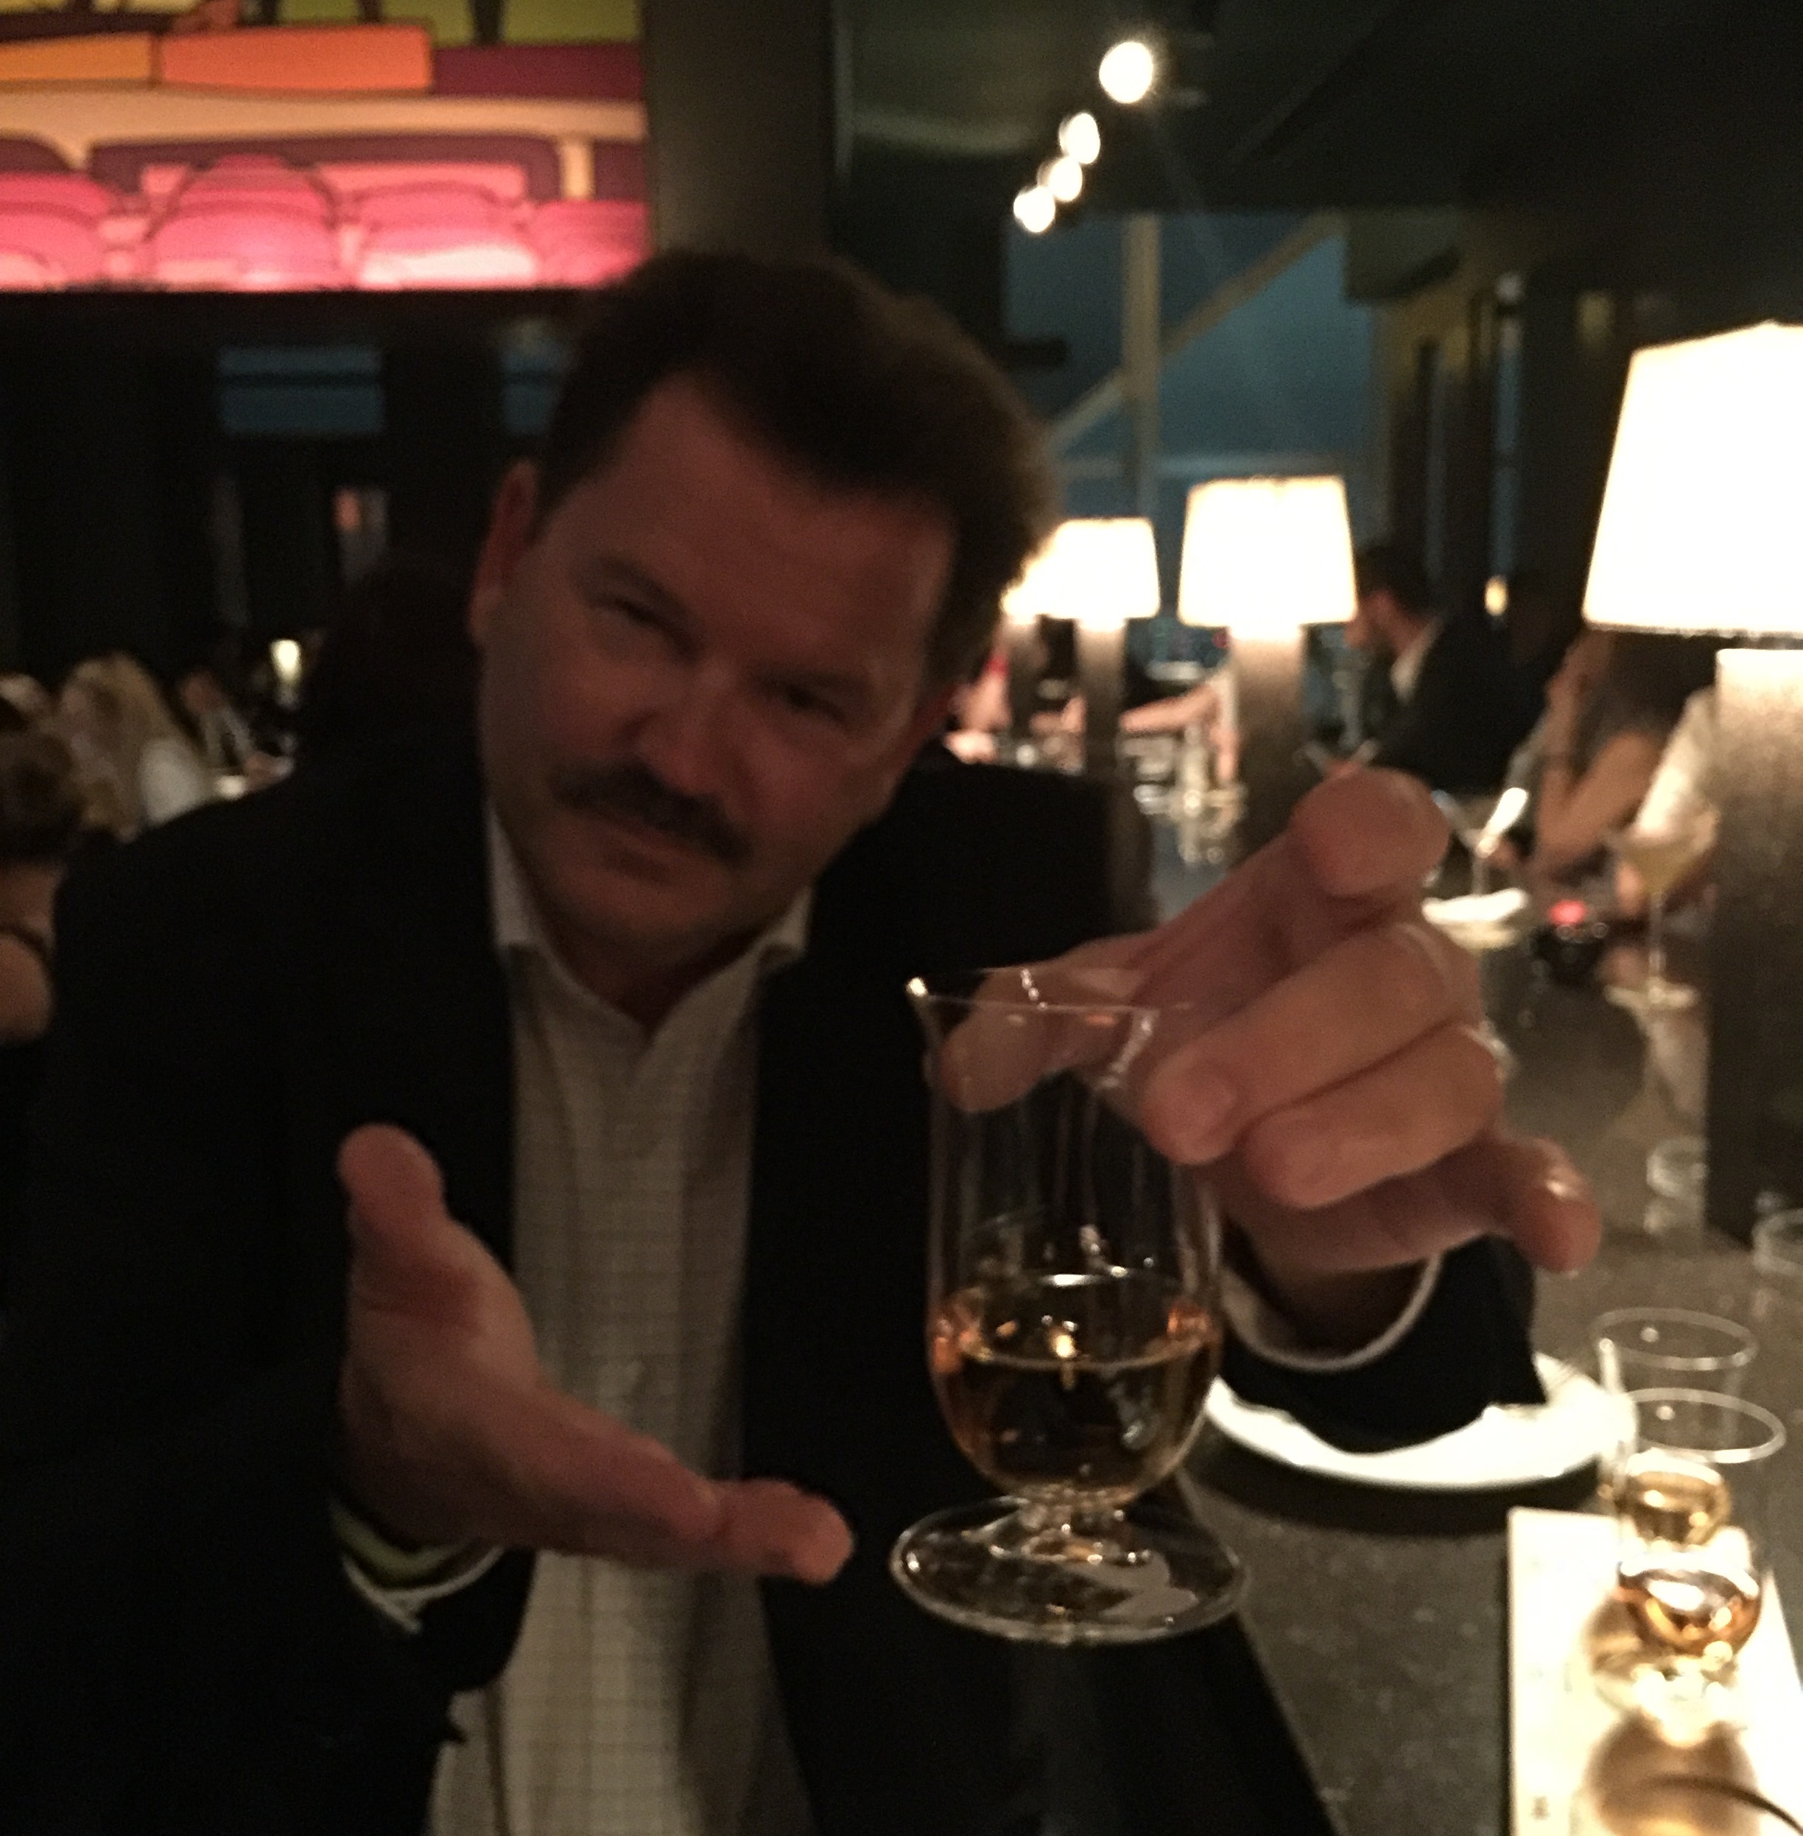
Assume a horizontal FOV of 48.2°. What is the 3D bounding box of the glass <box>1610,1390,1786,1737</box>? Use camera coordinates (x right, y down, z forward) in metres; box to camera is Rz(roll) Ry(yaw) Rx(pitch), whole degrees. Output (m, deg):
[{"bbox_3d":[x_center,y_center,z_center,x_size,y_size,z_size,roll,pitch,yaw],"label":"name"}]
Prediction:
[{"bbox_3d":[0.311,0.251,0.790,0.067,0.113,0.067,-1,9,0],"label":"glass"}]

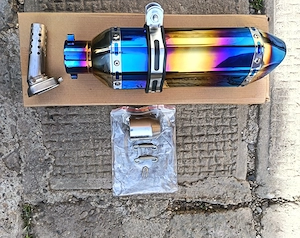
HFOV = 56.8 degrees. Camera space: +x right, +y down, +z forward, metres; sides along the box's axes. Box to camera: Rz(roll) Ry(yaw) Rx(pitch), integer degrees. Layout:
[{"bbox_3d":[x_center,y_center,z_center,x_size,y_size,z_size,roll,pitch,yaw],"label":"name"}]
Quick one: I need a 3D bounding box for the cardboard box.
[{"bbox_3d":[-0.005,-0.112,0.569,0.462,0.105,0.167,-1,93,-5],"label":"cardboard box"}]

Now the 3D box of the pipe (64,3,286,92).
[{"bbox_3d":[0.046,-0.118,0.469,0.372,0.102,0.144,-1,93,-5],"label":"pipe"}]

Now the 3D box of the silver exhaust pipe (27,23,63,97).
[{"bbox_3d":[-0.176,-0.099,0.474,0.057,0.055,0.125,5,92,-5],"label":"silver exhaust pipe"}]

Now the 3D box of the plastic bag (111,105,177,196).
[{"bbox_3d":[-0.009,0.072,0.609,0.144,0.042,0.197,-1,93,-5],"label":"plastic bag"}]

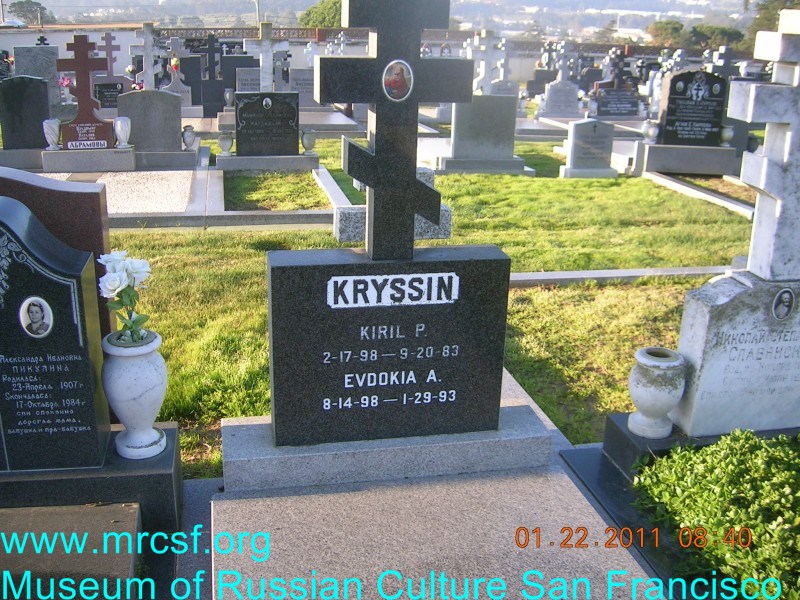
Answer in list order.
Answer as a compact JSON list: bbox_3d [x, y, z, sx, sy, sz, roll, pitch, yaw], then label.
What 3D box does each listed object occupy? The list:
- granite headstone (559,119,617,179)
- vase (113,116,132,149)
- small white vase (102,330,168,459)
[{"bbox_3d":[2.282,-1.823,9.765,0.598,0.662,0.273,-2,18,-12],"label":"granite headstone"},{"bbox_3d":[-2.975,-1.790,8.705,0.182,0.328,0.182,-2,18,-12],"label":"vase"},{"bbox_3d":[-0.817,0.292,2.500,0.200,0.365,0.200,-2,19,-12],"label":"small white vase"}]

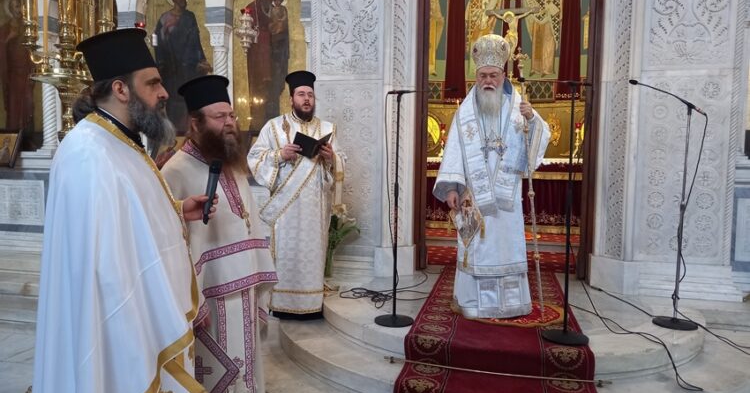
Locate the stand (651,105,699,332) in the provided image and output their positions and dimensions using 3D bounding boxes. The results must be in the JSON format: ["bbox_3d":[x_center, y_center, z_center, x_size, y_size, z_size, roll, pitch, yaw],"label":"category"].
[{"bbox_3d":[1.967,0.116,3.475,0.260,1.409,0.260,1,5,6],"label":"stand"}]

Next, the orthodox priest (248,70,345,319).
[{"bbox_3d":[-0.582,-0.024,4.019,0.720,1.801,0.540,-1,5,-16],"label":"orthodox priest"}]

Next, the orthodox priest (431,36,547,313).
[{"bbox_3d":[0.811,-0.164,3.738,0.800,1.876,0.560,2,5,13],"label":"orthodox priest"}]

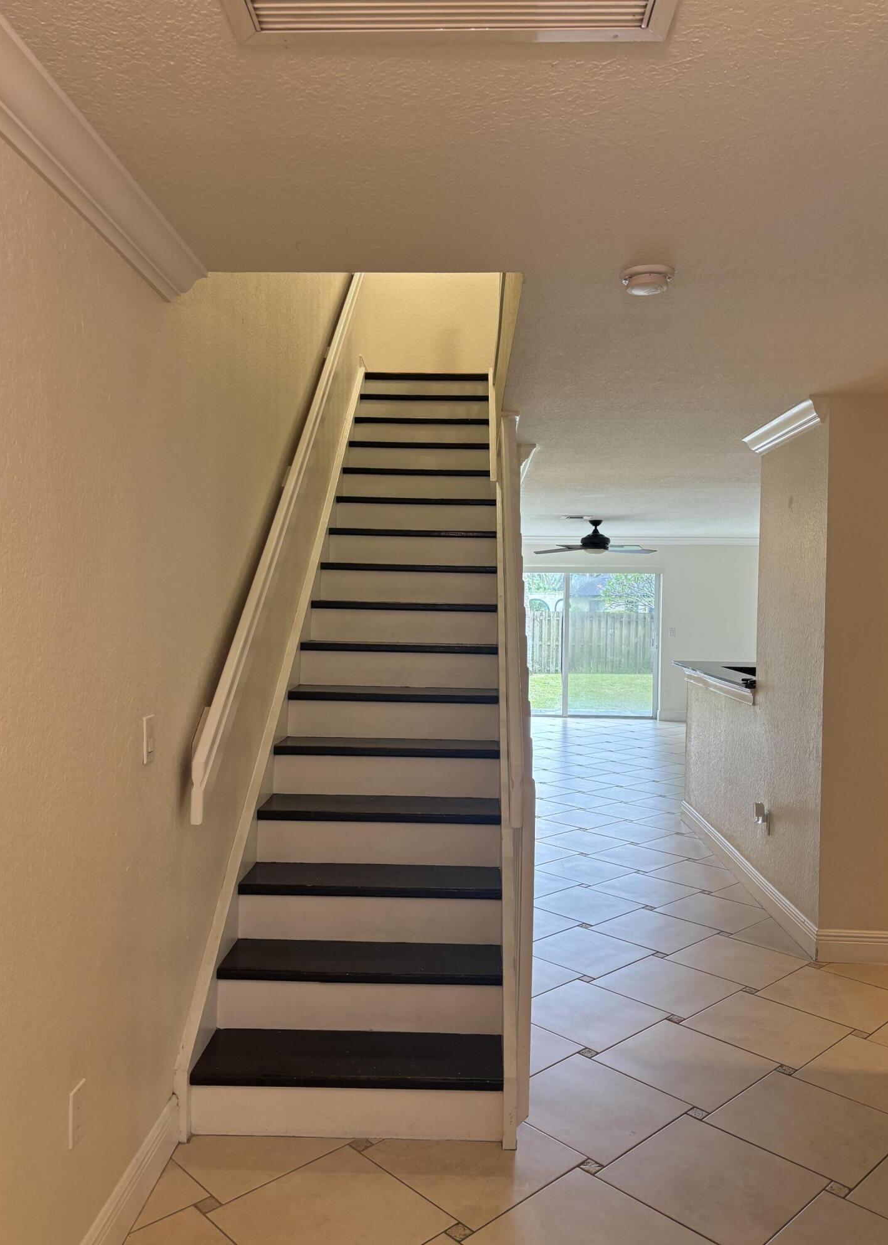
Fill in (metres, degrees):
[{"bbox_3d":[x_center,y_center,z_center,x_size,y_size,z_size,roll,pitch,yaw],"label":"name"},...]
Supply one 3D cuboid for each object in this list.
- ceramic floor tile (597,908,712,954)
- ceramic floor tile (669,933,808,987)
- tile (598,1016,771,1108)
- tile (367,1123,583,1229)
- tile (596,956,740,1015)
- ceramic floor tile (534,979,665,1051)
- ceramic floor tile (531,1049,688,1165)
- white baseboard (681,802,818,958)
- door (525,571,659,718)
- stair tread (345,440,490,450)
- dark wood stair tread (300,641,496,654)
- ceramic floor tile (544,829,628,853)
[{"bbox_3d":[0.985,1.444,4.367,0.448,0.012,0.448,0,2,-43],"label":"ceramic floor tile"},{"bbox_3d":[1.261,1.463,4.036,0.447,0.010,0.447,0,2,-43],"label":"ceramic floor tile"},{"bbox_3d":[0.805,1.467,3.107,0.448,0.012,0.448,0,2,-43],"label":"tile"},{"bbox_3d":[0.083,1.500,2.623,0.454,0.010,0.454,0,2,-43],"label":"tile"},{"bbox_3d":[0.901,1.467,3.770,0.448,0.010,0.448,0,2,-43],"label":"tile"},{"bbox_3d":[0.544,1.485,3.542,0.454,0.010,0.454,0,2,-43],"label":"ceramic floor tile"},{"bbox_3d":[0.451,1.498,2.899,0.454,0.010,0.454,0,2,-43],"label":"ceramic floor tile"},{"bbox_3d":[1.680,1.389,5.426,0.016,0.137,2.695,1,1,2],"label":"white baseboard"},{"bbox_3d":[1.704,0.293,12.810,2.520,2.030,0.100,1,1,2],"label":"door"},{"bbox_3d":[-0.144,-1.068,5.759,0.840,0.035,0.259,1,1,2],"label":"stair tread"},{"bbox_3d":[-0.195,0.117,4.318,0.894,0.035,0.267,1,1,2],"label":"dark wood stair tread"},{"bbox_3d":[0.894,1.409,5.988,0.448,0.012,0.448,0,2,-43],"label":"ceramic floor tile"}]

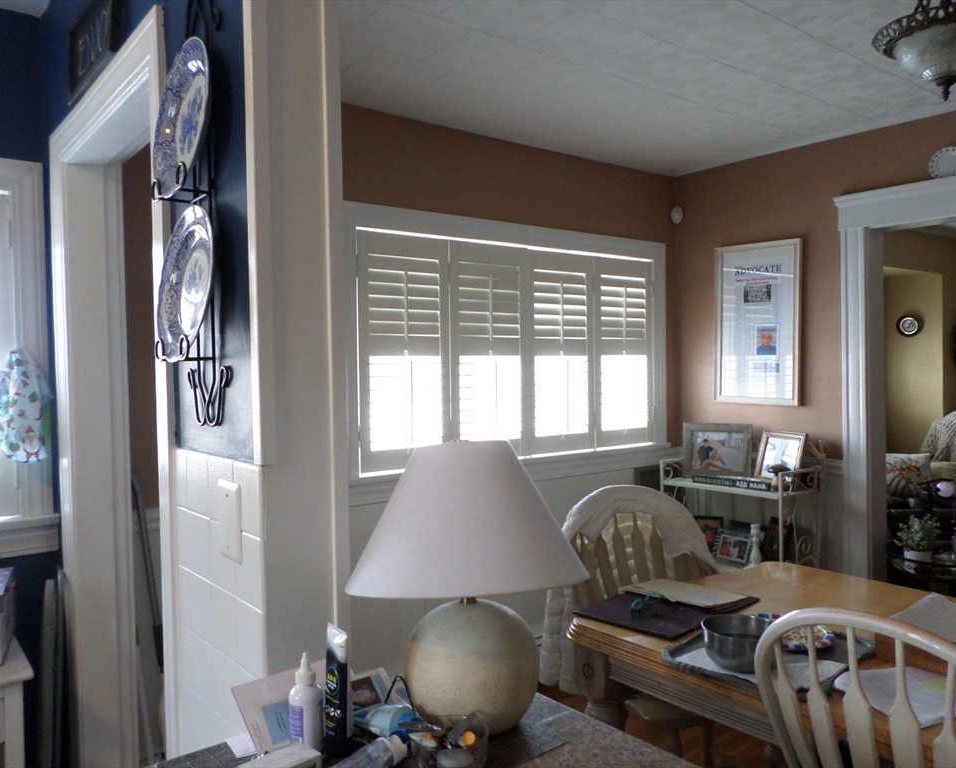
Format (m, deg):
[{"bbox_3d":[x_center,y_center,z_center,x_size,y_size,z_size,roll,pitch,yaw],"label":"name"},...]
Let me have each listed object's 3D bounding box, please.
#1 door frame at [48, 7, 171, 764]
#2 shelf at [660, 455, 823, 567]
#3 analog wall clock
[{"bbox_3d":[-0.824,0.353,1.799,0.160,2.106,0.971,-2,1,-40],"label":"door frame"},{"bbox_3d":[1.341,0.866,3.768,0.360,0.945,0.670,-2,1,-41],"label":"shelf"},{"bbox_3d":[3.798,-0.513,6.532,0.040,0.195,0.195,-2,1,-36],"label":"analog wall clock"}]

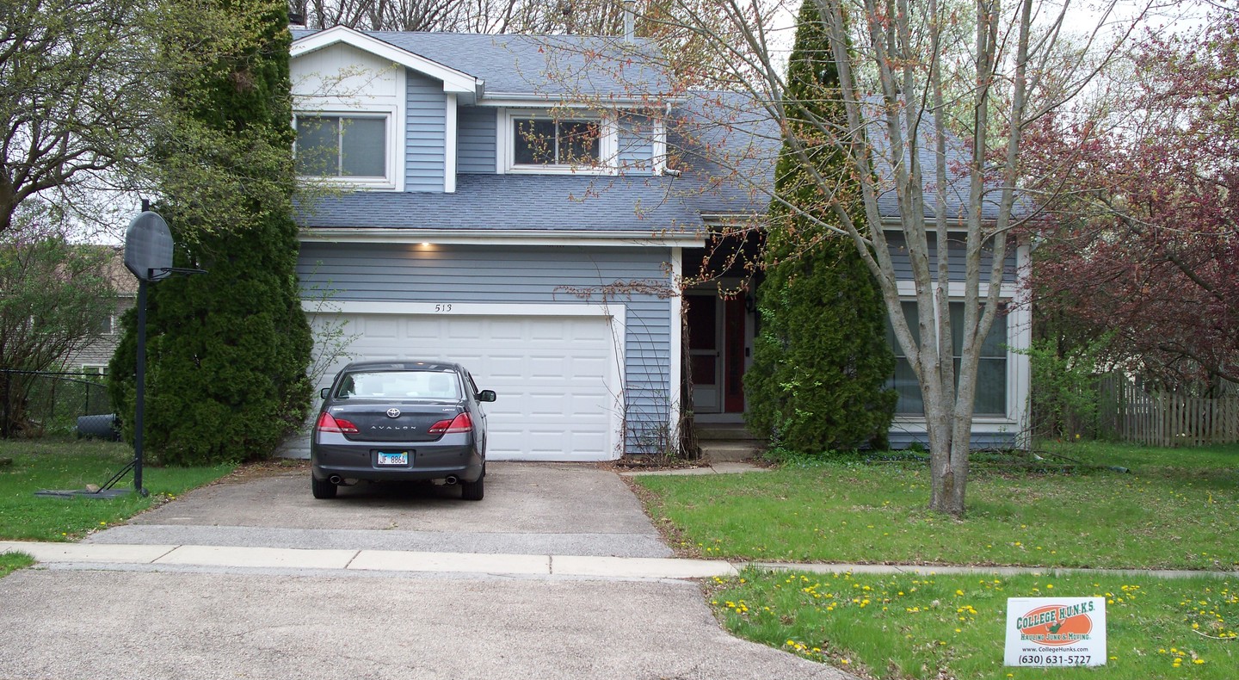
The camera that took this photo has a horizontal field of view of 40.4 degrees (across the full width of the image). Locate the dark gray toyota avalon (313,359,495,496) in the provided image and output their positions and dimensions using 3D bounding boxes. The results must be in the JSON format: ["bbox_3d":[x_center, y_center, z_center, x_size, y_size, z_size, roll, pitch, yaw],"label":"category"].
[{"bbox_3d":[-2.420,0.965,19.300,1.920,1.480,5.000,1,-1,-4],"label":"dark gray toyota avalon"}]

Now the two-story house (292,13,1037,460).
[{"bbox_3d":[-0.040,-1.950,30.200,12.200,7.700,12.000,1,-1,-3],"label":"two-story house"}]

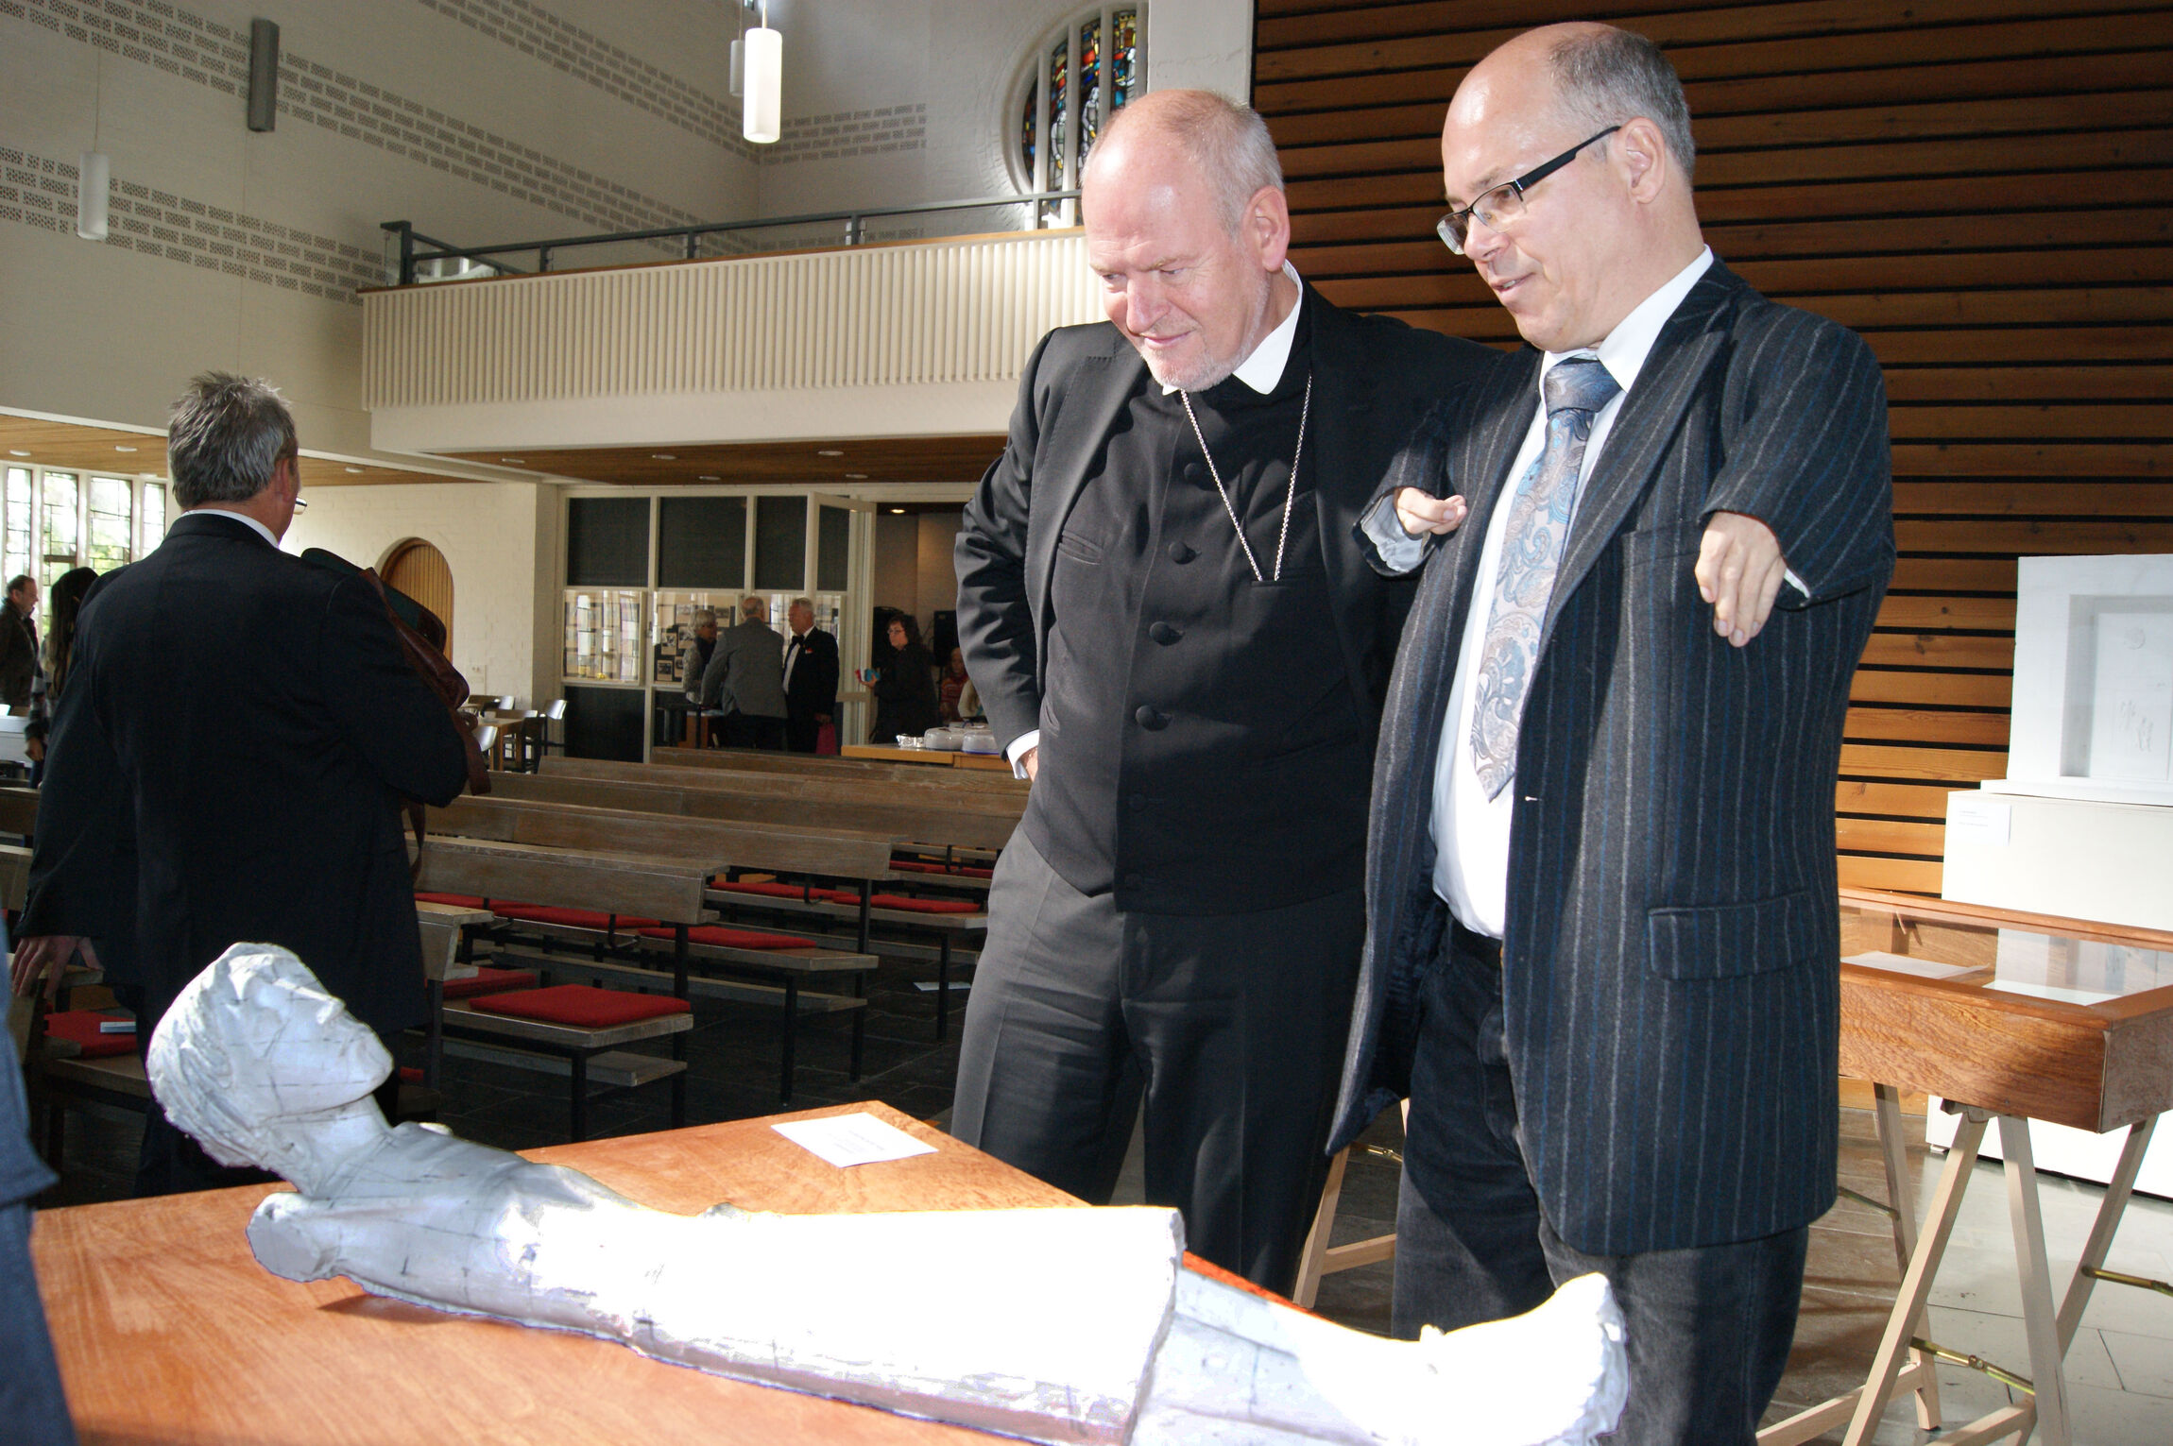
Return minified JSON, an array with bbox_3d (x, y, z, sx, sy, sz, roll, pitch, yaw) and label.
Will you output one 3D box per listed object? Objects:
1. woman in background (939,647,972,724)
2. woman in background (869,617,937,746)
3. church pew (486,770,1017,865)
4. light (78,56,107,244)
[{"bbox_3d":[-1.076,0.072,13.533,0.460,1.399,0.400,2,3,0],"label":"woman in background"},{"bbox_3d":[-1.254,0.061,11.339,0.420,1.620,0.470,0,3,-30],"label":"woman in background"},{"bbox_3d":[-1.960,0.676,6.933,3.426,0.773,0.770,3,3,24],"label":"church pew"},{"bbox_3d":[-5.117,-2.976,8.400,0.150,0.953,0.150,0,3,-31],"label":"light"}]

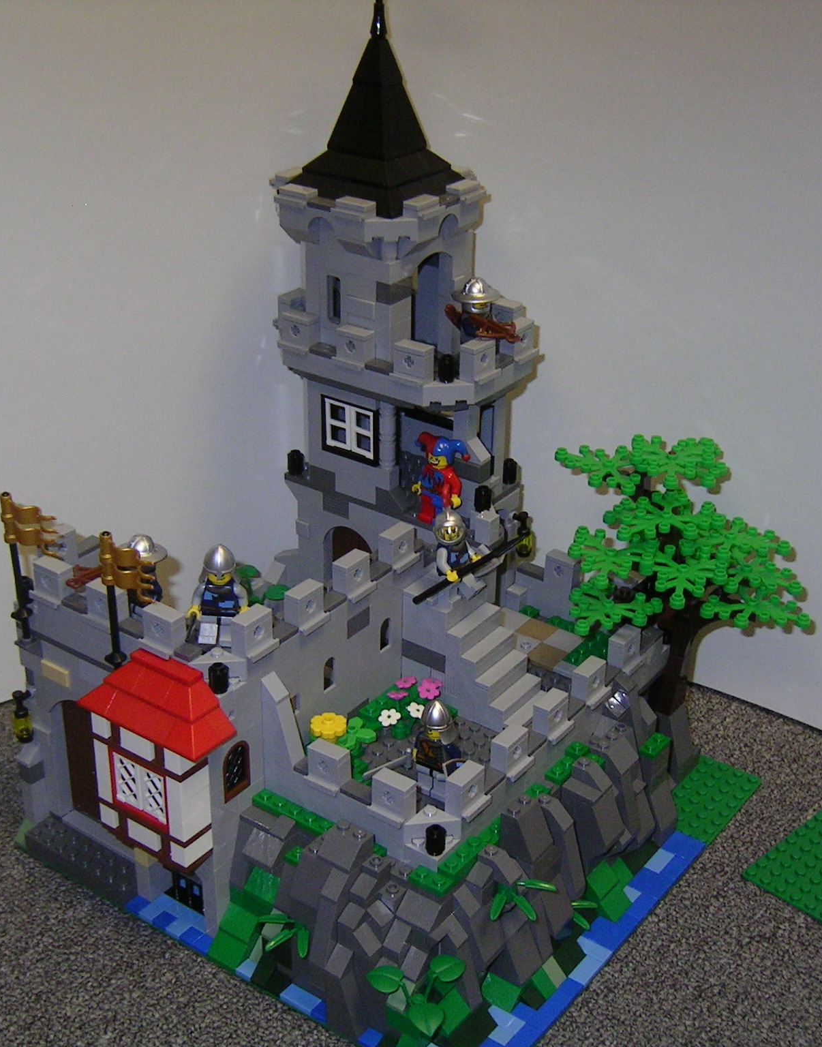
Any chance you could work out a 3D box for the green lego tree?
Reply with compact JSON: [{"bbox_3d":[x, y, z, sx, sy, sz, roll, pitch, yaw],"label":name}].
[{"bbox_3d":[0.127,0.031,0.699,0.122,0.138,0.085,19,31,32],"label":"green lego tree"}]

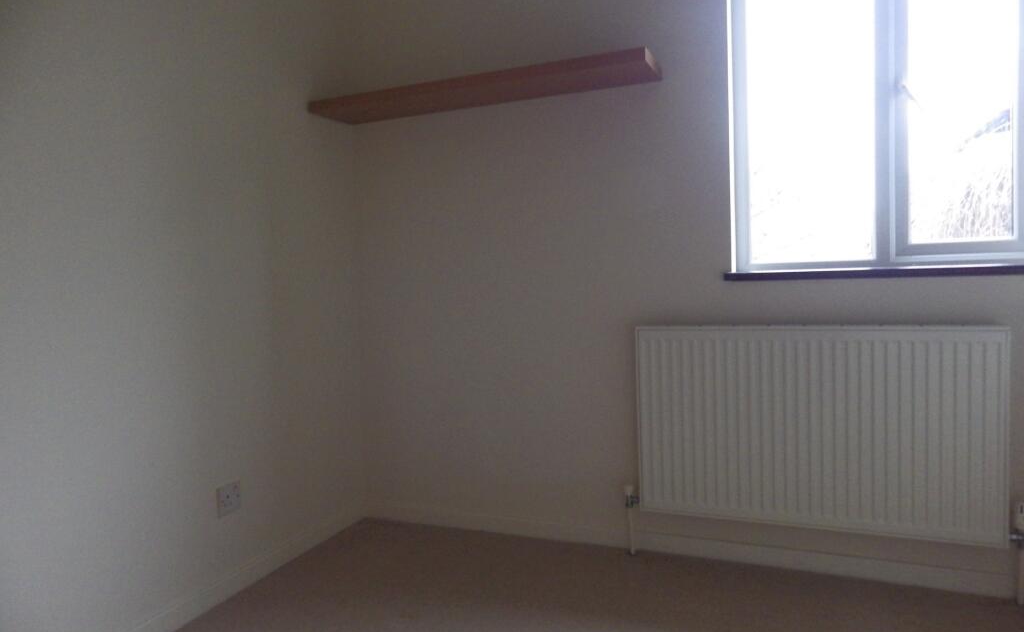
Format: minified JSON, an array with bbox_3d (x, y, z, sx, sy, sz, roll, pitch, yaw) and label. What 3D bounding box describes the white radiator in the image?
[{"bbox_3d":[0.882,0.332,1.954,0.988,0.600,0.065,0,3,22],"label":"white radiator"}]

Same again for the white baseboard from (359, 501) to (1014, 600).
[{"bbox_3d":[0.432,0.763,2.208,2.180,0.071,0.017,0,3,22],"label":"white baseboard"}]

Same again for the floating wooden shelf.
[{"bbox_3d":[-0.126,-0.762,2.210,1.198,0.039,0.240,0,3,22],"label":"floating wooden shelf"}]

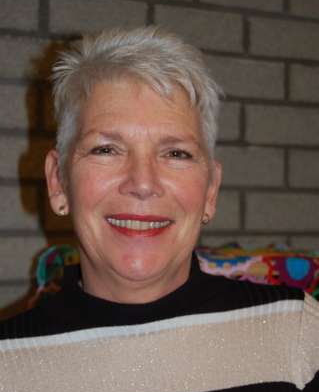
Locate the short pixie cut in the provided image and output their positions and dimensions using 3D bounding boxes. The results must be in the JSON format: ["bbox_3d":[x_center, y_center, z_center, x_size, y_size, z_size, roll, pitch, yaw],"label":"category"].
[{"bbox_3d":[-0.022,-0.085,0.845,0.166,0.174,0.195,4,-8,-5],"label":"short pixie cut"}]

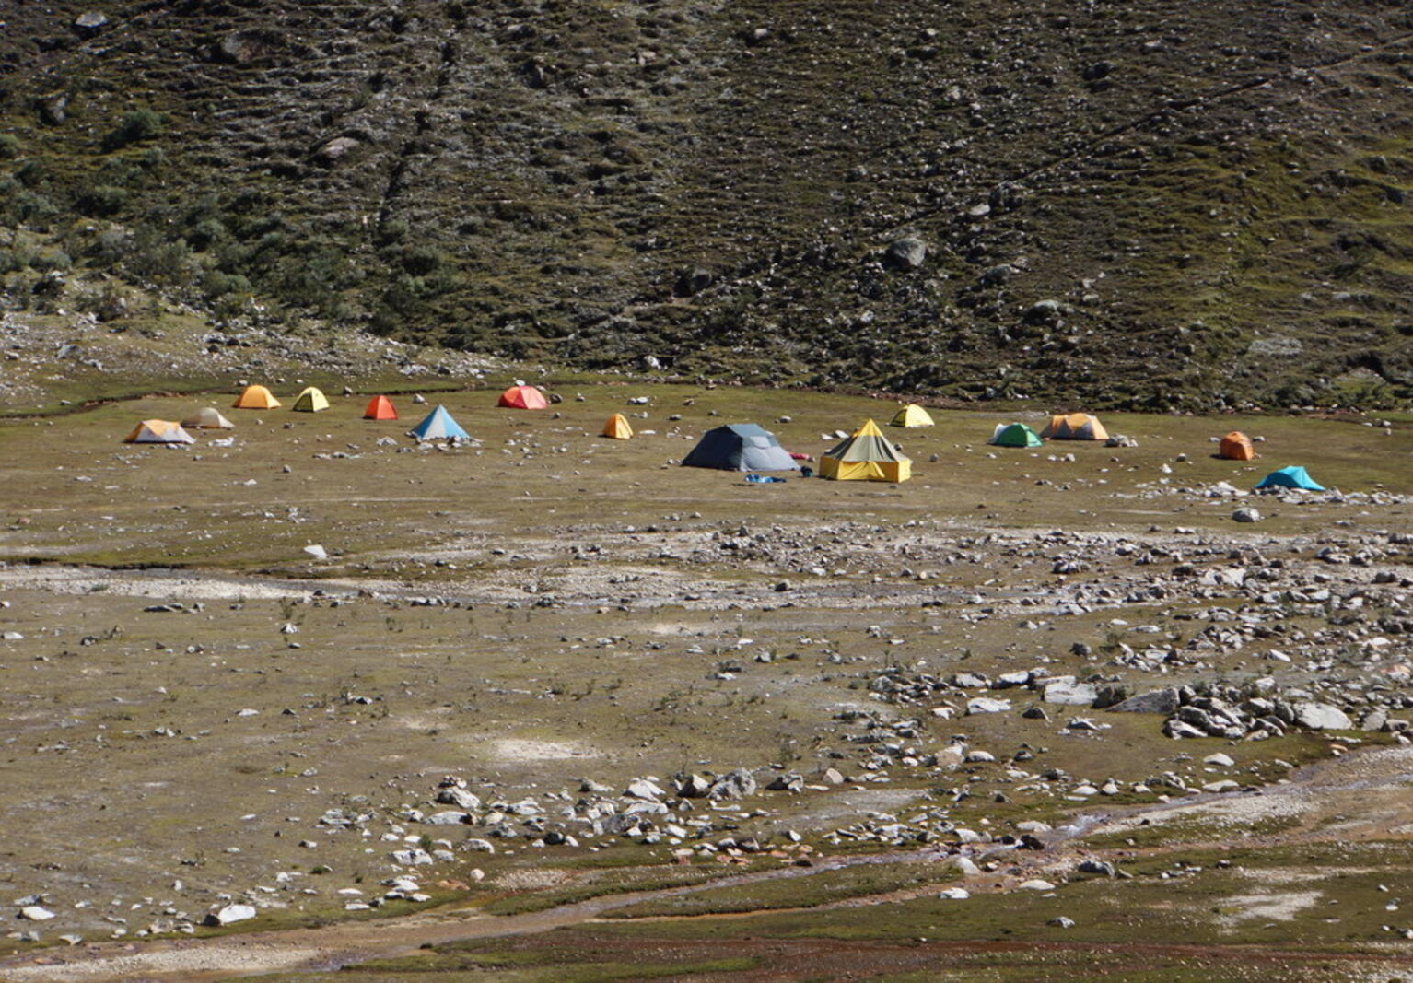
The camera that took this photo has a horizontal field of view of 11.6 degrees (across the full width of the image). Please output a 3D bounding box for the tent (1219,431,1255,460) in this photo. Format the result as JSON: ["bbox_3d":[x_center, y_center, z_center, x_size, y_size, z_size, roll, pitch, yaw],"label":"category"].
[{"bbox_3d":[26.484,-2.301,347.526,1.450,1.220,1.750,2,7,18],"label":"tent"}]

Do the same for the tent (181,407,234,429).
[{"bbox_3d":[-24.820,-3.693,346.397,2.200,0.920,1.700,3,7,23],"label":"tent"}]

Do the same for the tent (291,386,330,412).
[{"bbox_3d":[-21.010,-4.938,369.609,1.300,1.170,1.800,3,8,25],"label":"tent"}]

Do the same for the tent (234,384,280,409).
[{"bbox_3d":[-24.003,-5.067,370.966,2.300,1.100,2.000,1,7,4],"label":"tent"}]

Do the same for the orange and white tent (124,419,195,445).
[{"bbox_3d":[-27.875,-3.141,354.991,3.400,1.100,1.800,0,7,3],"label":"orange and white tent"}]

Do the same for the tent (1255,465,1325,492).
[{"bbox_3d":[26.703,-0.663,318.268,2.600,1.070,1.700,5,8,37],"label":"tent"}]

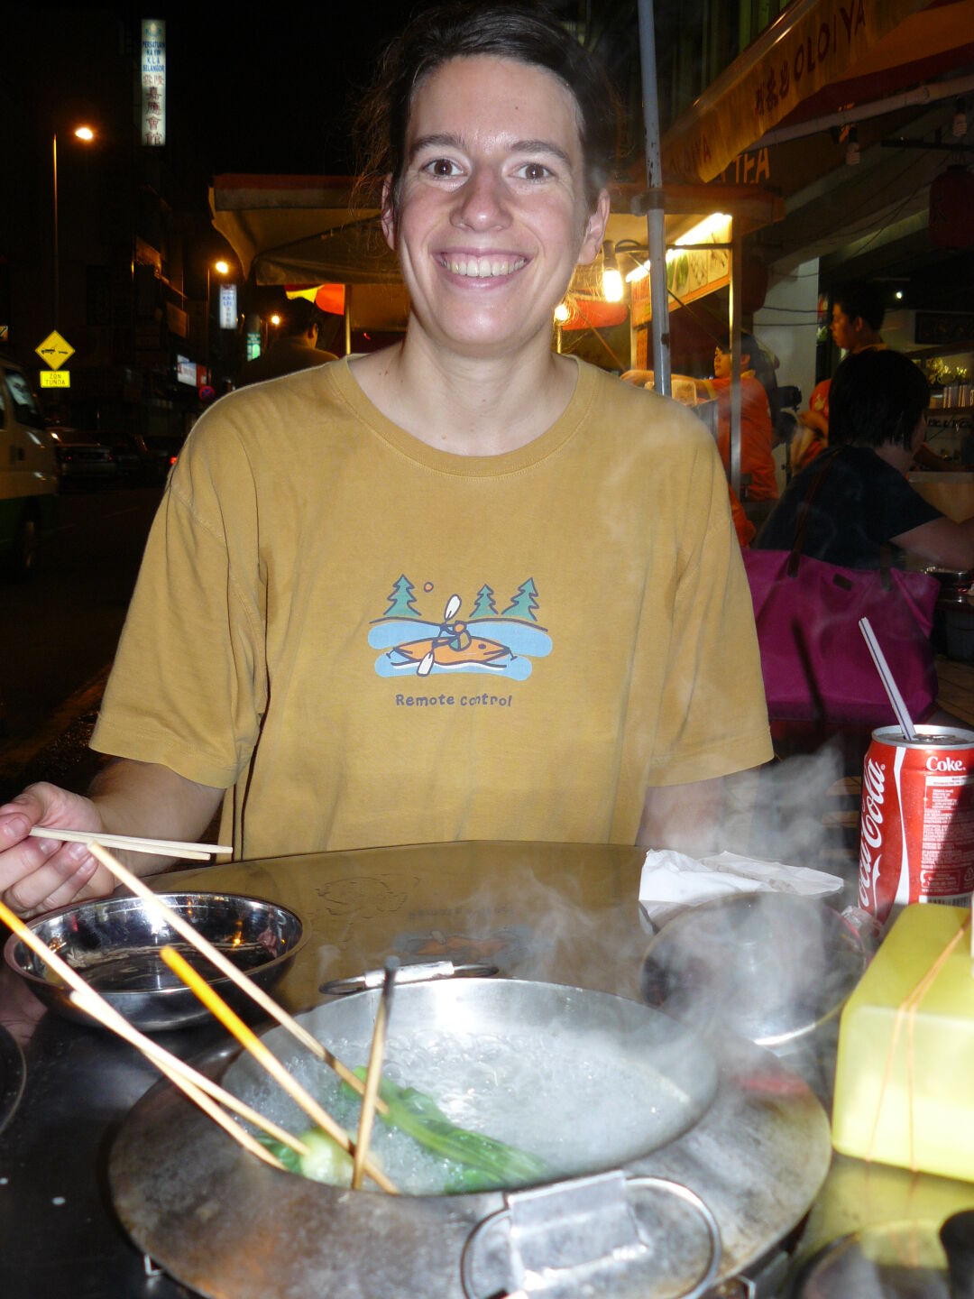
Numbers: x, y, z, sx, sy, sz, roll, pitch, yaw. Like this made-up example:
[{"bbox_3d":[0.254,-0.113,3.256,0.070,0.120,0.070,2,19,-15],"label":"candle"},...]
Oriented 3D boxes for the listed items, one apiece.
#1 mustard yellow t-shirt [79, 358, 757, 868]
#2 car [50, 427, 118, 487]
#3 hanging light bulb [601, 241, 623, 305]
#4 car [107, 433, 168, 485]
[{"bbox_3d":[-0.045,0.080,1.045,0.495,0.590,0.280,0,9,-3],"label":"mustard yellow t-shirt"},{"bbox_3d":[-10.650,-4.900,34.300,1.670,1.400,4.250,-5,10,-31],"label":"car"},{"bbox_3d":[0.482,-1.453,5.200,0.073,0.235,0.073,-4,9,0],"label":"hanging light bulb"},{"bbox_3d":[-10.300,-5.420,37.800,1.670,1.400,4.250,-4,10,-30],"label":"car"}]

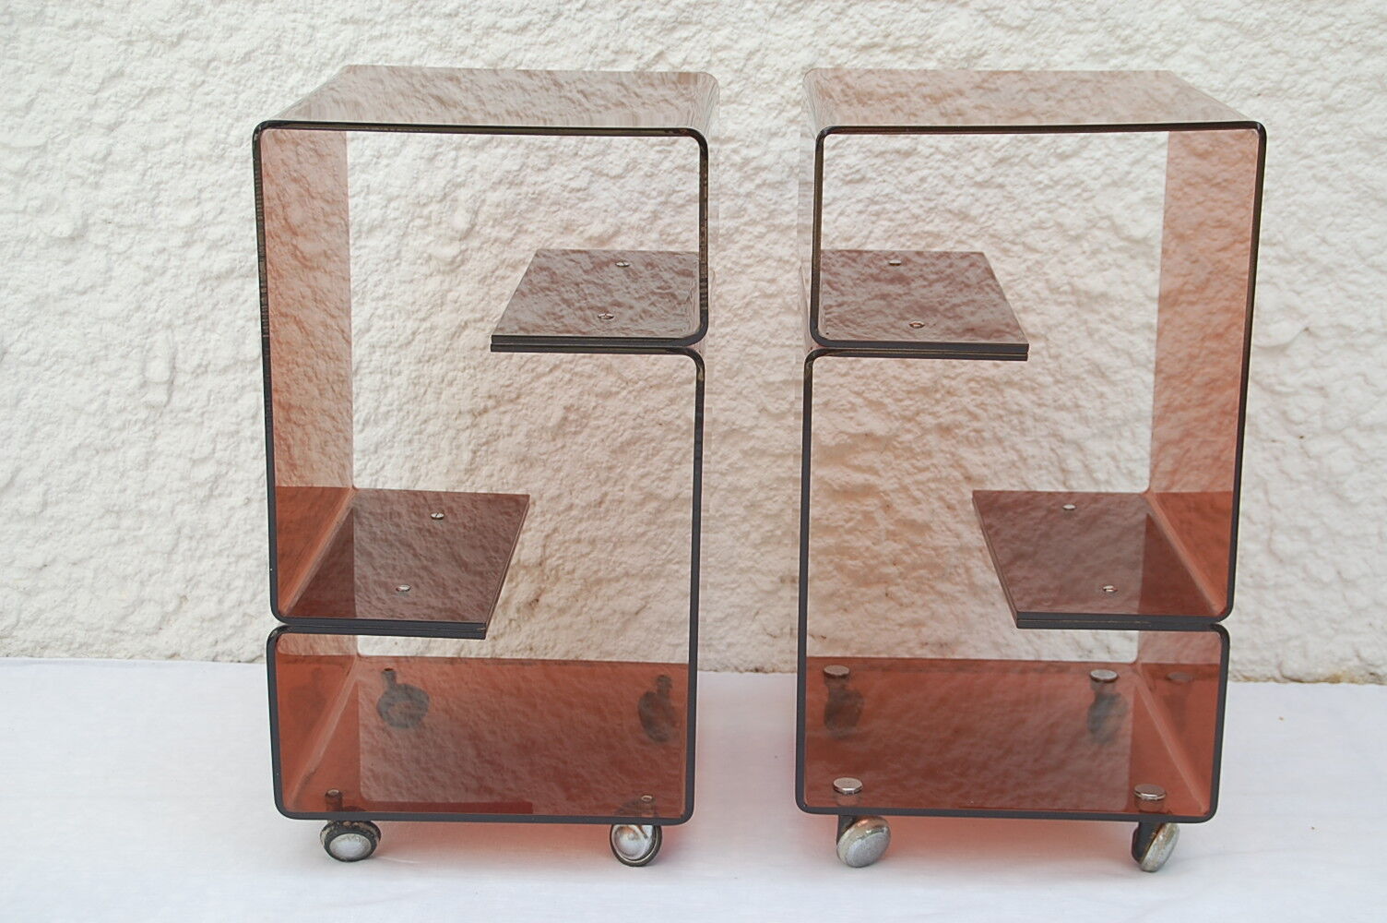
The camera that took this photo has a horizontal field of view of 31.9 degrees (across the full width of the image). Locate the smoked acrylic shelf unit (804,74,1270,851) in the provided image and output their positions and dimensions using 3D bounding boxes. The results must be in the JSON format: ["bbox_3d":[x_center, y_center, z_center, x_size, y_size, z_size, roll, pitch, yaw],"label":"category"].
[{"bbox_3d":[0.291,-0.001,2.330,0.380,0.696,0.408,1,15,0],"label":"smoked acrylic shelf unit"}]

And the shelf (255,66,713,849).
[{"bbox_3d":[-0.176,-0.002,2.313,0.380,0.693,0.408,1,15,2],"label":"shelf"}]

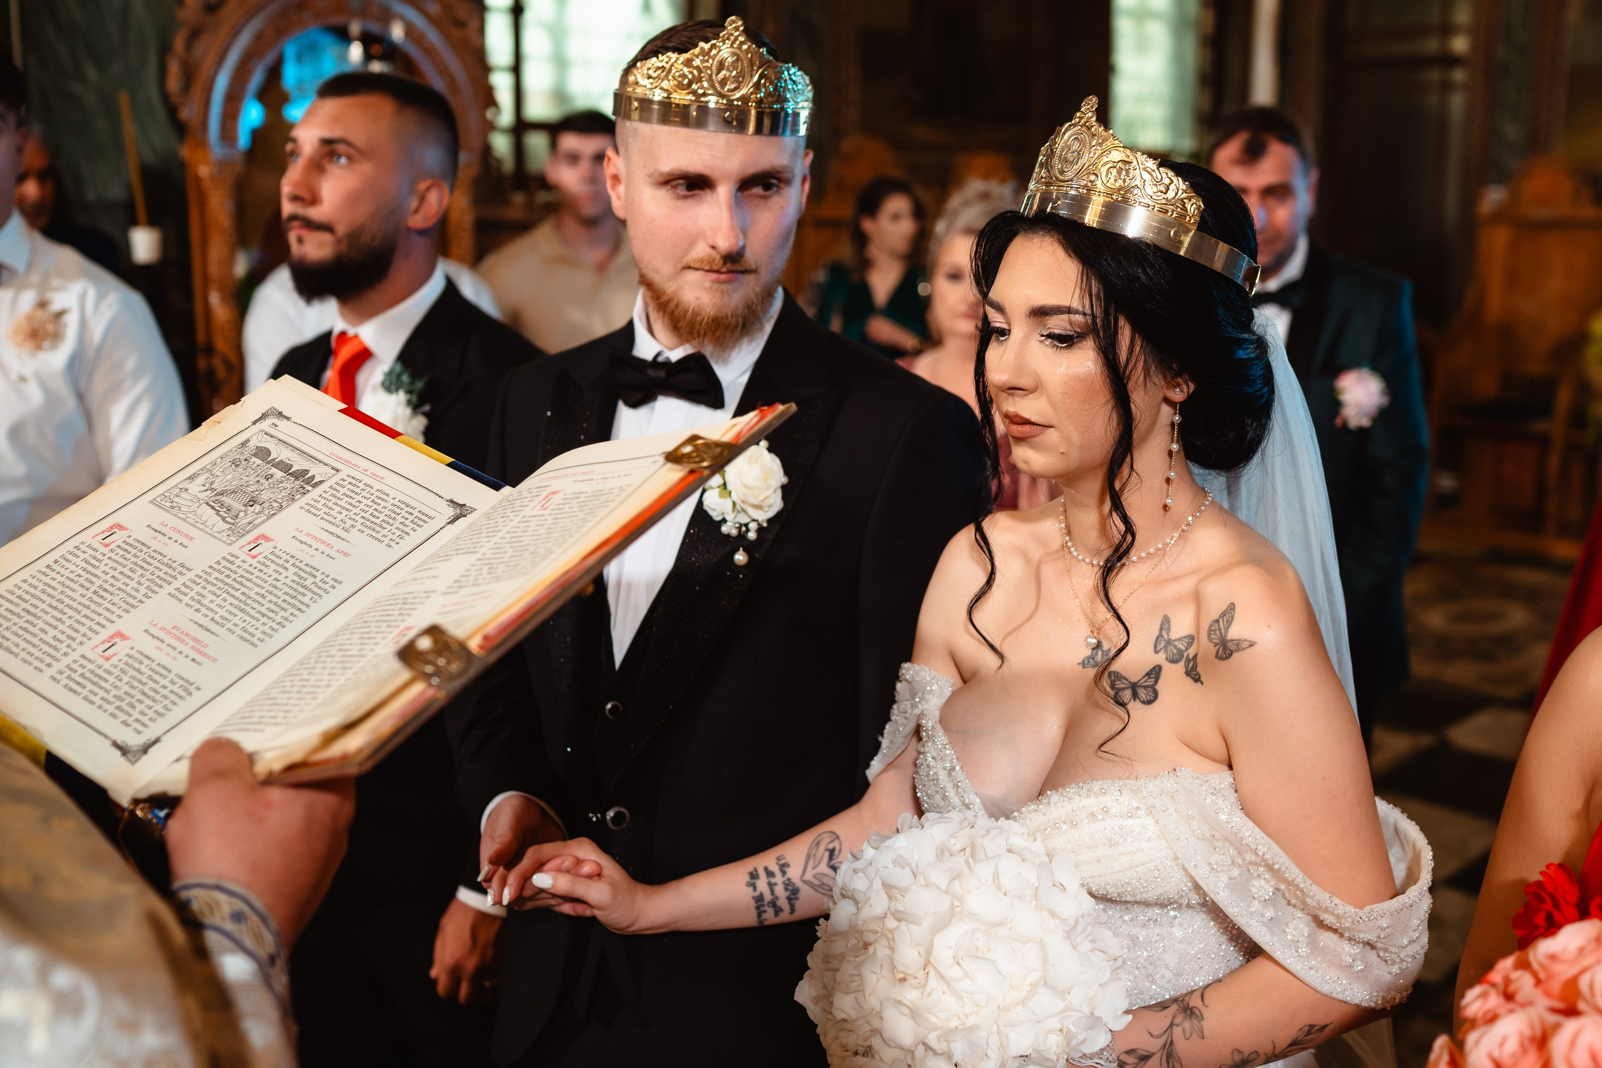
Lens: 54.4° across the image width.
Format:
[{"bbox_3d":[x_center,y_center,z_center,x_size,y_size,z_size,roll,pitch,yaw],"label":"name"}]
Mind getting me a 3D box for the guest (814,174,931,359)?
[{"bbox_3d":[0.237,-0.197,4.654,0.460,1.690,0.300,-3,11,-15],"label":"guest"}]

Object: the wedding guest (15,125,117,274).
[{"bbox_3d":[-1.846,-0.121,3.910,0.490,1.760,0.310,-1,11,-5],"label":"wedding guest"}]

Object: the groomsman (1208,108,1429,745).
[{"bbox_3d":[0.726,0.208,2.581,0.520,1.770,0.320,3,11,15],"label":"groomsman"}]

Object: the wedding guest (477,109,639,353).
[{"bbox_3d":[-0.472,-0.031,3.513,0.500,1.790,0.300,-1,11,-3],"label":"wedding guest"}]

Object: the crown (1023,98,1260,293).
[{"bbox_3d":[0.273,-0.258,1.194,0.193,0.090,0.178,12,10,-40],"label":"crown"}]

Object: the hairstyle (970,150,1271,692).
[{"bbox_3d":[0.253,-0.088,1.236,0.255,0.400,0.190,-8,13,-37],"label":"hairstyle"}]

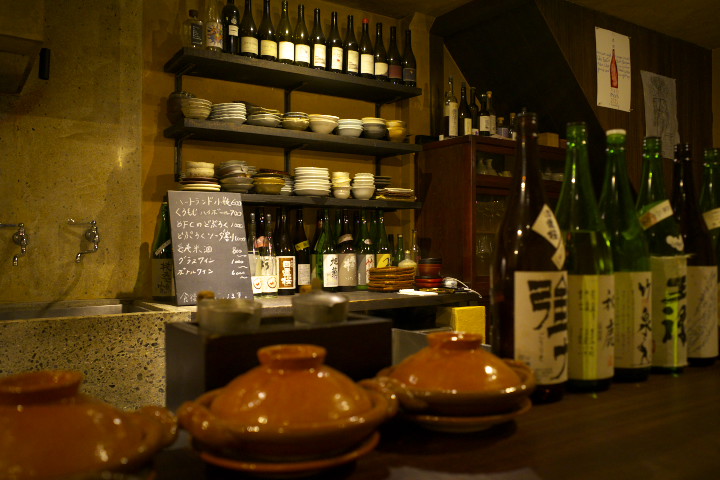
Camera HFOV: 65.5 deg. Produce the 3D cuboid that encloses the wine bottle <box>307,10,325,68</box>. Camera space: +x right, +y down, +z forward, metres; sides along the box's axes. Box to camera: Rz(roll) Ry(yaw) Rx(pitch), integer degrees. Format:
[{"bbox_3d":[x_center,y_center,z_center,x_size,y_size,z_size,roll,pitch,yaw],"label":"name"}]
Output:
[{"bbox_3d":[-0.198,-0.937,2.637,0.081,0.299,0.081,0,0,-25],"label":"wine bottle"}]

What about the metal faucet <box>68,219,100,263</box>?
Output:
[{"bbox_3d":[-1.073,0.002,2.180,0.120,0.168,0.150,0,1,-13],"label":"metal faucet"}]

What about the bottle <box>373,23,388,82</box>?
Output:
[{"bbox_3d":[0.096,-0.909,2.738,0.077,0.298,0.077,0,1,-6],"label":"bottle"}]

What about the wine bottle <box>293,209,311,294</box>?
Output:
[{"bbox_3d":[-0.284,0.058,2.700,0.104,0.395,0.104,0,-1,-23],"label":"wine bottle"}]

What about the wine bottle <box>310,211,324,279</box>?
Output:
[{"bbox_3d":[-0.192,0.051,2.720,0.103,0.395,0.103,0,0,-22],"label":"wine bottle"}]

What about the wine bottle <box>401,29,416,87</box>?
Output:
[{"bbox_3d":[0.261,-0.966,2.990,0.075,0.297,0.075,0,-1,0],"label":"wine bottle"}]

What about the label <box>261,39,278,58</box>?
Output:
[{"bbox_3d":[-0.389,-0.819,2.401,0.069,0.065,0.020,0,1,-16],"label":"label"}]

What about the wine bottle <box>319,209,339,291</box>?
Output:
[{"bbox_3d":[-0.152,0.037,2.580,0.105,0.395,0.105,0,1,0],"label":"wine bottle"}]

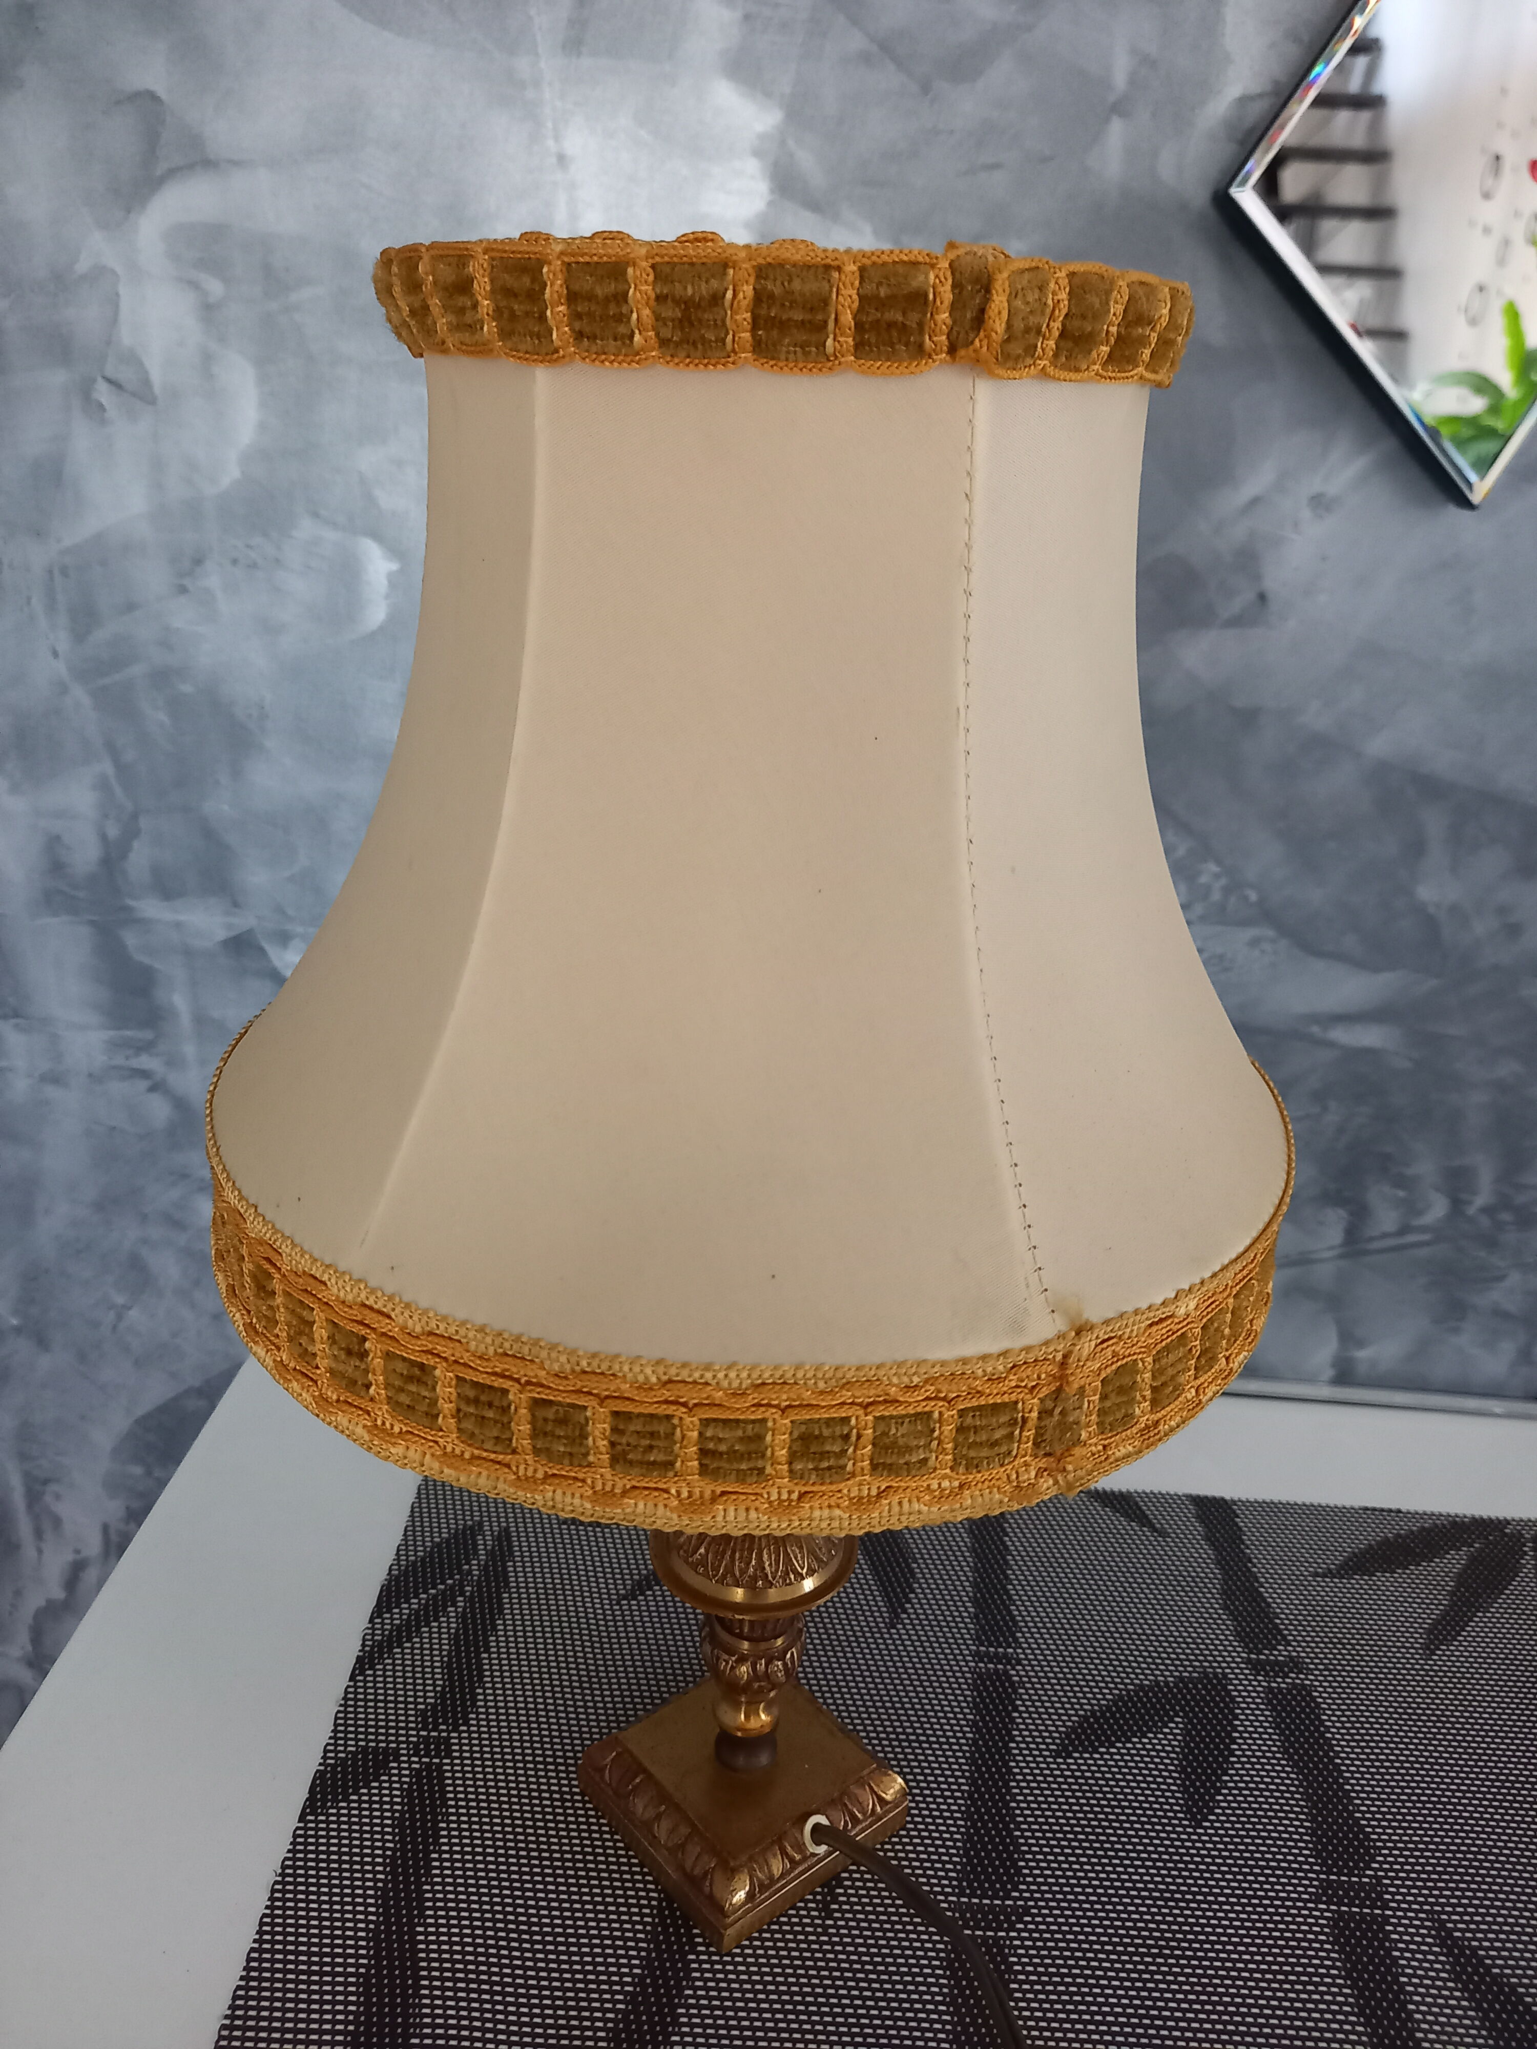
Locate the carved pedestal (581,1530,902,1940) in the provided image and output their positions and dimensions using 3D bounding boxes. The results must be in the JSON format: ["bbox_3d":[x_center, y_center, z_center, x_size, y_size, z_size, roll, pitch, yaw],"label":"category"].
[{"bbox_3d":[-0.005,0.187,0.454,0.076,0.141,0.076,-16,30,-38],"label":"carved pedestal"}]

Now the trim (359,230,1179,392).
[{"bbox_3d":[0.004,-0.147,0.312,0.166,0.019,0.166,3,23,0],"label":"trim"}]

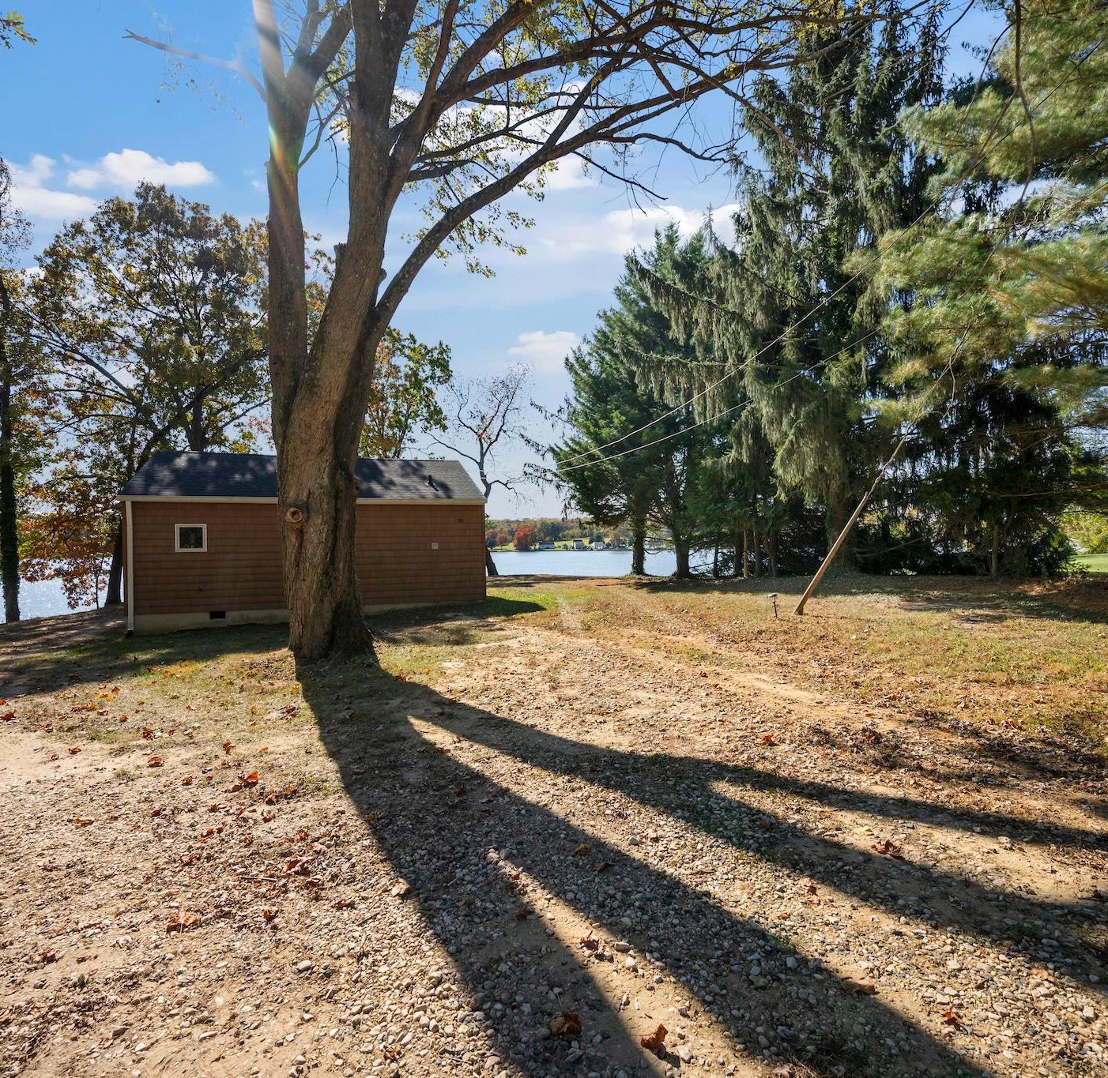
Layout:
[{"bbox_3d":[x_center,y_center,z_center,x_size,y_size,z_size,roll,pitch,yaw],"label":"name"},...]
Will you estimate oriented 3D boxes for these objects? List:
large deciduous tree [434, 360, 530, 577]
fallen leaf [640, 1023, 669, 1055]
[{"bbox_3d":[-3.746,-3.516,33.000,5.300,11.100,5.000,-1,0,0],"label":"large deciduous tree"},{"bbox_3d":[0.301,1.491,1.880,0.080,0.040,0.060,-1,0,0],"label":"fallen leaf"}]

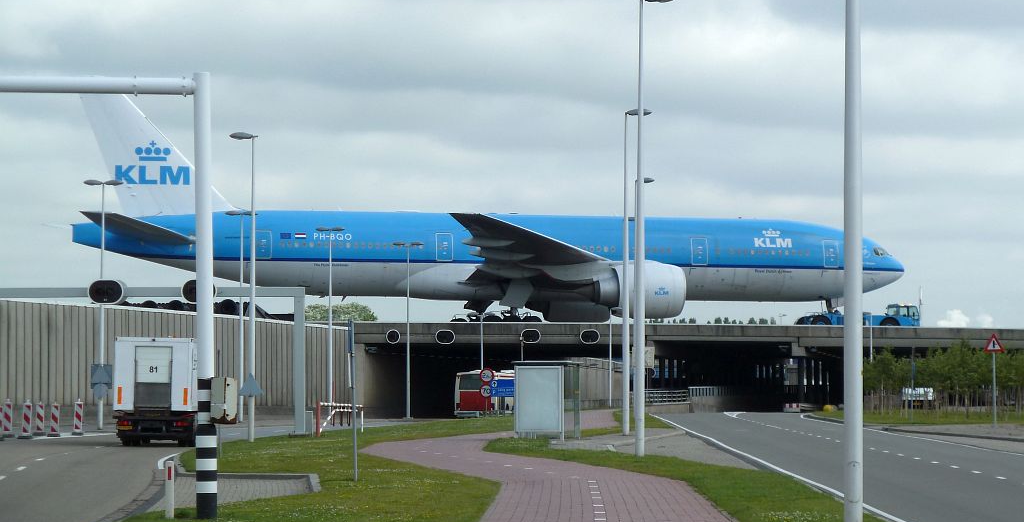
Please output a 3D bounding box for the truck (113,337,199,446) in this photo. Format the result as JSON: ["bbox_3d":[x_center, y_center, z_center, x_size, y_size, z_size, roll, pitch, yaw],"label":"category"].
[{"bbox_3d":[-11.293,4.257,123.498,2.500,3.424,8.000,0,-2,0],"label":"truck"}]

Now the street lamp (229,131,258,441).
[{"bbox_3d":[-8.738,0.869,123.500,0.933,10.101,0.350,0,-2,7],"label":"street lamp"}]

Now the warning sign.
[{"bbox_3d":[21.421,3.674,168.000,0.900,0.830,0.060,0,-2,2],"label":"warning sign"}]

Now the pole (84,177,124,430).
[{"bbox_3d":[-16.652,1.795,154.500,1.599,10.160,0.350,0,-2,9],"label":"pole"}]

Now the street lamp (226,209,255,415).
[{"bbox_3d":[-12.904,2.665,181.000,1.563,10.062,0.350,0,-2,9],"label":"street lamp"}]

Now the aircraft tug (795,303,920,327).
[{"bbox_3d":[25.967,4.403,285.000,8.800,2.300,3.900,0,-2,-13],"label":"aircraft tug"}]

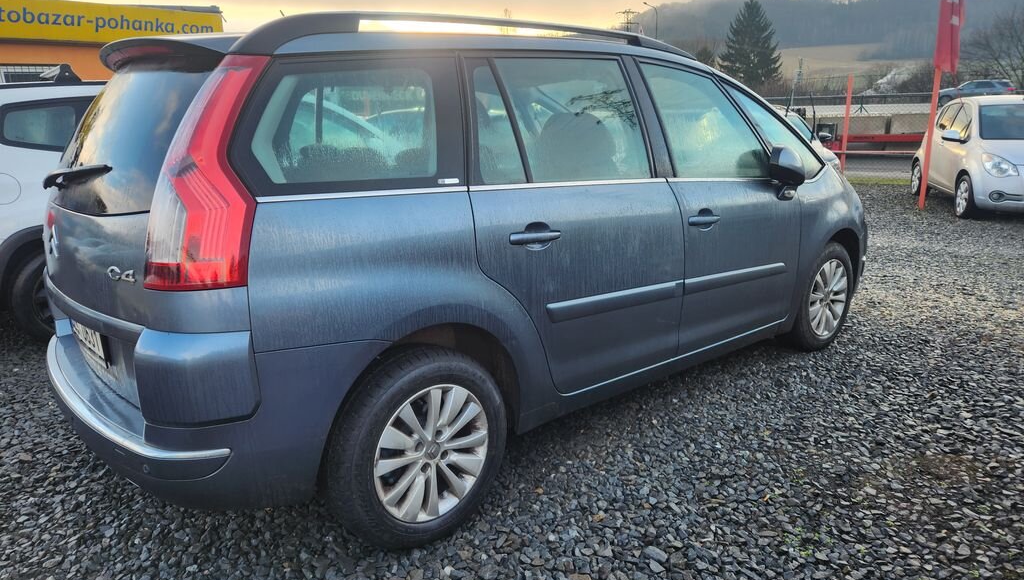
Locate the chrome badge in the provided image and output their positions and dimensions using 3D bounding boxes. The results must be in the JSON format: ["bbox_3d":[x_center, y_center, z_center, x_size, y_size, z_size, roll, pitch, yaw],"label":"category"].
[{"bbox_3d":[-1.119,-0.046,1.947,0.115,0.042,0.012,4,15,25],"label":"chrome badge"}]

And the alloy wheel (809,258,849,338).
[{"bbox_3d":[1.778,0.042,3.985,0.452,0.452,0.170,-13,17,-38],"label":"alloy wheel"}]

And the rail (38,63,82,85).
[{"bbox_3d":[-3.021,-1.392,4.499,0.130,0.110,1.090,-13,17,-38],"label":"rail"}]

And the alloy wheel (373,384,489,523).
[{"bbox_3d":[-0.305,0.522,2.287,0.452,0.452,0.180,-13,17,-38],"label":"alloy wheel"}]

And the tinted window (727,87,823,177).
[{"bbox_3d":[1.320,-0.795,3.445,0.870,0.480,0.050,-13,3,-38],"label":"tinted window"}]

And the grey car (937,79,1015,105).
[{"bbox_3d":[31.404,-13.332,46.000,4.600,1.700,1.870,14,21,43],"label":"grey car"}]

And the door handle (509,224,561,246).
[{"bbox_3d":[0.080,-0.186,2.328,0.230,0.062,0.055,-13,17,-38],"label":"door handle"}]

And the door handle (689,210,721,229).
[{"bbox_3d":[0.830,-0.308,2.948,0.230,0.062,0.055,-13,17,-38],"label":"door handle"}]

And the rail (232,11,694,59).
[{"bbox_3d":[0.040,-0.878,2.429,2.070,0.165,0.100,-13,17,-38],"label":"rail"}]

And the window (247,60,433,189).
[{"bbox_3d":[-0.474,-0.473,1.956,0.600,0.340,0.040,-13,2,-36],"label":"window"}]

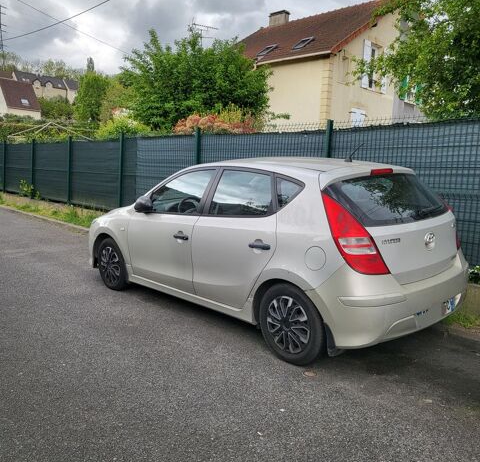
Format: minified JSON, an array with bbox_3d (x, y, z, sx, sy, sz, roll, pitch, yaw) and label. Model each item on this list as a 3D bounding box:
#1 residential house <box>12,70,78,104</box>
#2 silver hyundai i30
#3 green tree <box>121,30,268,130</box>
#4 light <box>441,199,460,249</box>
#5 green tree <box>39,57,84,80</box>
[{"bbox_3d":[-41.798,-30.253,102.775,15.000,8.000,9.000,-7,12,-42],"label":"residential house"},{"bbox_3d":[0.024,0.016,5.019,1.790,1.480,4.260,-8,12,-43],"label":"silver hyundai i30"},{"bbox_3d":[-1.155,-3.121,12.787,3.800,4.400,3.900,-8,12,-43],"label":"green tree"},{"bbox_3d":[1.776,-0.092,4.126,0.280,0.460,0.370,-8,12,-43],"label":"light"},{"bbox_3d":[-45.220,-38.922,121.100,12.000,12.000,11.000,1,9,0],"label":"green tree"}]

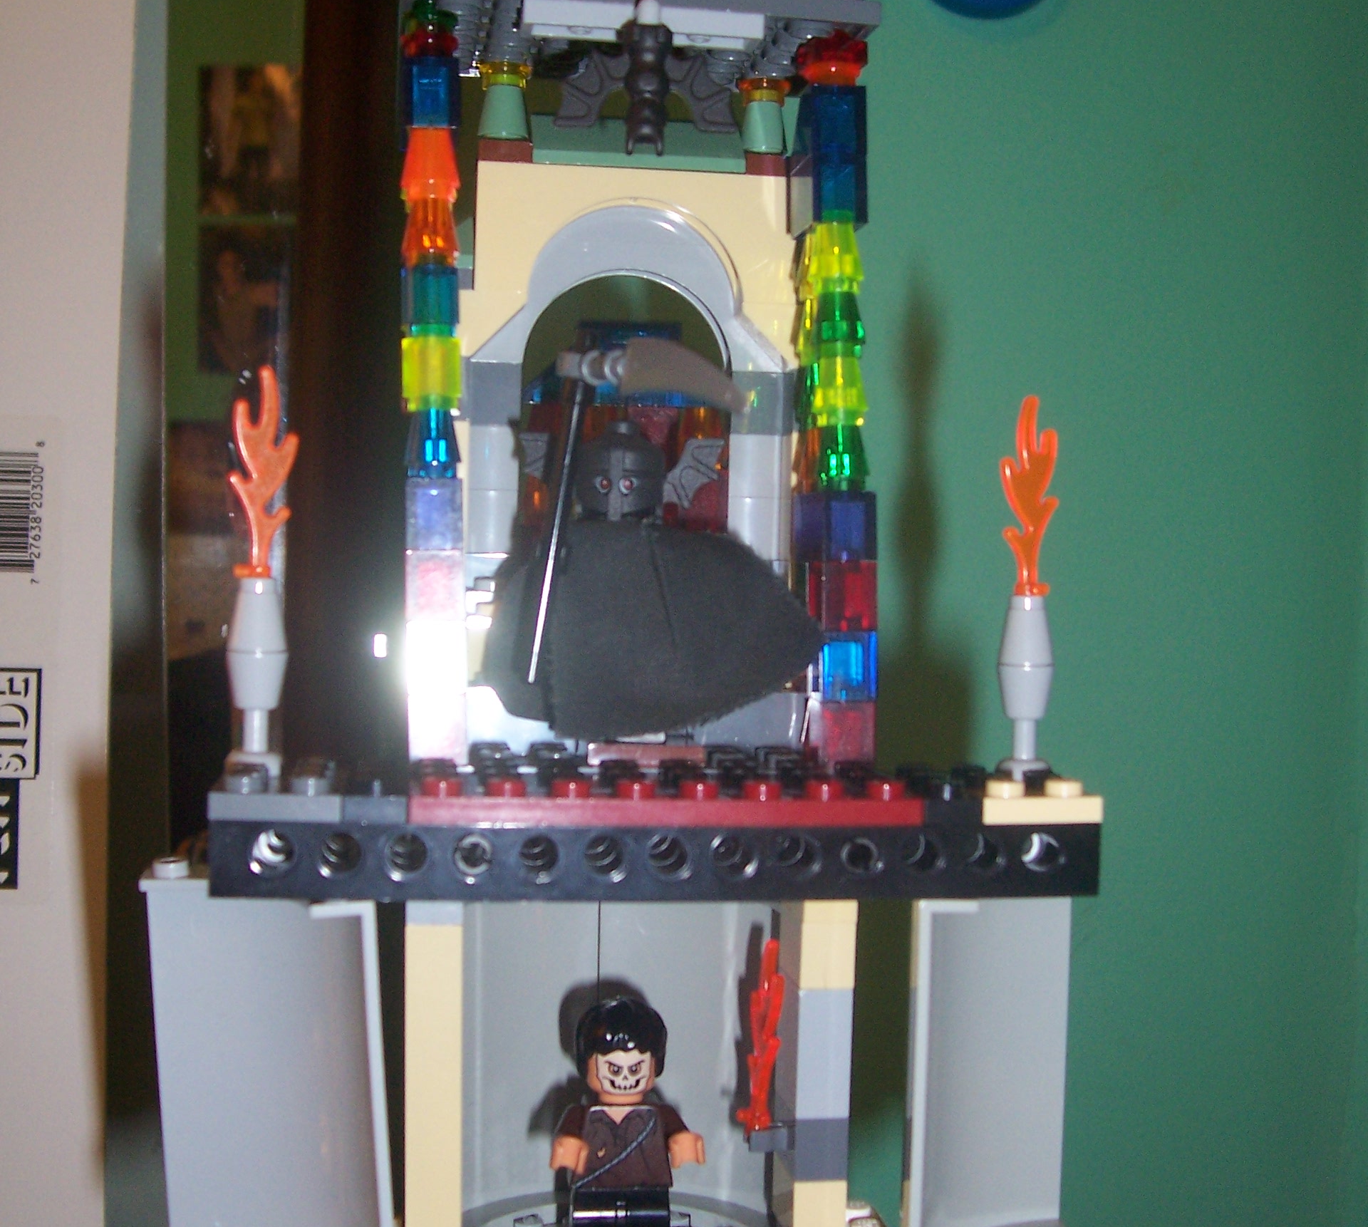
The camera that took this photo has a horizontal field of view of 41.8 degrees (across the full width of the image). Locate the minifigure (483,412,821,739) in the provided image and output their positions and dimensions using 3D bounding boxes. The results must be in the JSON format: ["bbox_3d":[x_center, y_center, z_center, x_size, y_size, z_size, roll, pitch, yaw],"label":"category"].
[{"bbox_3d":[-0.004,-0.005,0.245,0.046,0.045,0.021,1,1,-2],"label":"minifigure"}]

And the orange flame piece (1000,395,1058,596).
[{"bbox_3d":[0.047,-0.016,0.246,0.009,0.028,0.004,1,1,-20],"label":"orange flame piece"}]

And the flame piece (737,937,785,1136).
[{"bbox_3d":[0.011,0.061,0.260,0.004,0.028,0.009,1,1,-15],"label":"flame piece"}]

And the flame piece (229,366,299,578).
[{"bbox_3d":[-0.054,-0.018,0.232,0.009,0.028,0.004,1,1,-19],"label":"flame piece"}]

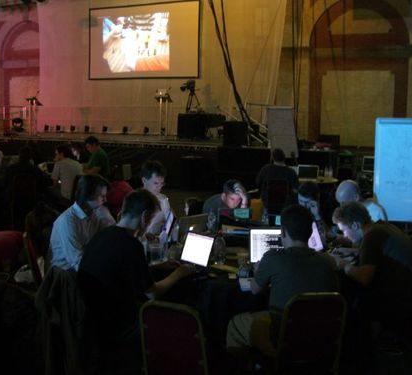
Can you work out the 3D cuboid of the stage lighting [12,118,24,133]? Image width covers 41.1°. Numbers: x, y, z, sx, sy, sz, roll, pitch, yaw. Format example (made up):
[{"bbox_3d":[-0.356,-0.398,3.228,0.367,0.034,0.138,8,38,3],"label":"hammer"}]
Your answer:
[{"bbox_3d":[-5.636,-1.864,16.500,0.370,0.450,0.360,0,6,-11],"label":"stage lighting"}]

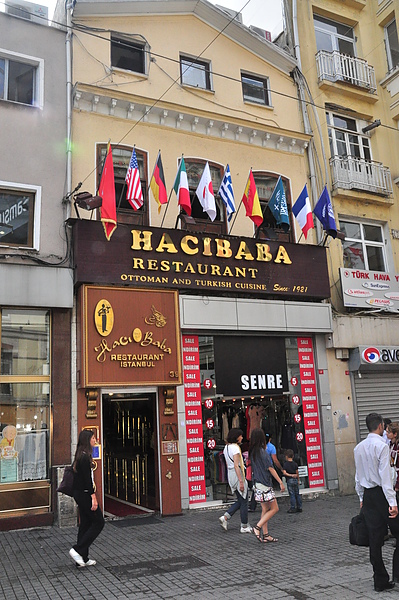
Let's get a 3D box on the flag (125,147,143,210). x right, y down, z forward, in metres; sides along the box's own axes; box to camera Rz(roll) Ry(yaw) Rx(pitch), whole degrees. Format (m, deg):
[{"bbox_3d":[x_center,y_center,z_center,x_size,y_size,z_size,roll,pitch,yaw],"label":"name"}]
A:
[{"bbox_3d":[-1.173,-2.157,9.508,0.210,1.180,0.520,3,-13,-25],"label":"flag"}]

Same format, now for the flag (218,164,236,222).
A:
[{"bbox_3d":[0.585,-2.059,10.322,0.210,1.090,0.520,3,-13,-25],"label":"flag"}]

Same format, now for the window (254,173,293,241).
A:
[{"bbox_3d":[1.776,-2.197,12.371,1.085,1.933,0.150,3,-13,-25],"label":"window"}]

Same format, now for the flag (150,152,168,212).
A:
[{"bbox_3d":[-0.730,-2.148,9.717,0.210,1.130,0.520,3,-13,-25],"label":"flag"}]

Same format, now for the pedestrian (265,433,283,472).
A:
[{"bbox_3d":[1.374,3.273,10.014,0.420,1.420,0.320,-5,-12,10],"label":"pedestrian"}]

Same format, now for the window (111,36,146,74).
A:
[{"bbox_3d":[-1.579,-5.478,11.594,0.800,0.820,0.150,3,-13,-25],"label":"window"}]

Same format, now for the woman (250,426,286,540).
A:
[{"bbox_3d":[0.967,2.729,7.770,0.500,1.590,0.440,1,-12,-16],"label":"woman"}]

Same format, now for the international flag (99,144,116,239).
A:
[{"bbox_3d":[-1.594,-1.860,9.066,0.208,1.594,0.742,7,-15,-40],"label":"international flag"}]

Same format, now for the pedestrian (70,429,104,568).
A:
[{"bbox_3d":[-1.513,2.627,6.960,0.470,1.690,0.460,3,-13,-25],"label":"pedestrian"}]

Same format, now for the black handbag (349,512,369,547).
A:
[{"bbox_3d":[1.887,2.593,5.833,0.380,0.340,0.140,3,-13,-25],"label":"black handbag"}]

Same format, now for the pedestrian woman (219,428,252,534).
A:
[{"bbox_3d":[0.543,2.847,8.234,0.500,1.570,0.430,3,-13,-25],"label":"pedestrian woman"}]

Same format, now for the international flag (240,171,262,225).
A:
[{"bbox_3d":[1.046,-1.982,10.216,0.208,1.109,0.554,7,-15,-40],"label":"international flag"}]

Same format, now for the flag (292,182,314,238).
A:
[{"bbox_3d":[2.294,-1.842,11.085,0.210,1.110,0.520,3,-13,-25],"label":"flag"}]

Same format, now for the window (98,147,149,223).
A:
[{"bbox_3d":[-1.611,-2.404,10.885,1.140,1.880,0.170,3,-13,-25],"label":"window"}]

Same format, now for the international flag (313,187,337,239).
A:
[{"bbox_3d":[2.687,-1.843,11.044,0.208,1.069,0.554,7,-15,-40],"label":"international flag"}]

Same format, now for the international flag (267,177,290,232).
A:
[{"bbox_3d":[1.635,-1.925,10.588,0.208,1.109,0.554,7,-15,-40],"label":"international flag"}]

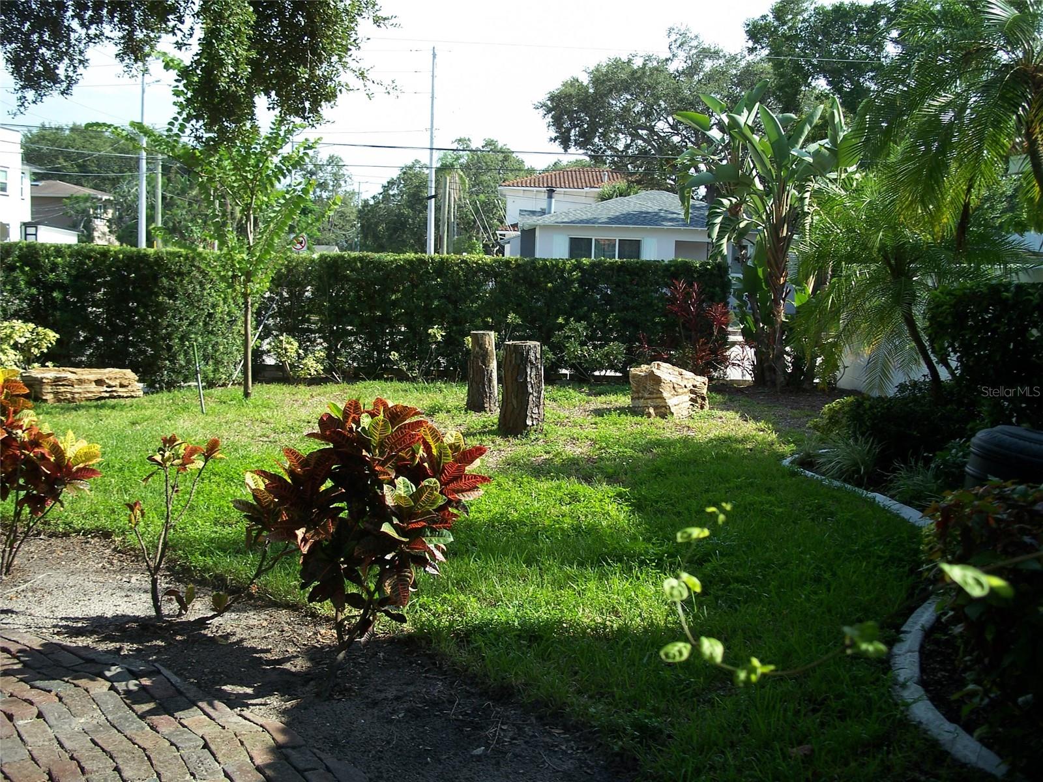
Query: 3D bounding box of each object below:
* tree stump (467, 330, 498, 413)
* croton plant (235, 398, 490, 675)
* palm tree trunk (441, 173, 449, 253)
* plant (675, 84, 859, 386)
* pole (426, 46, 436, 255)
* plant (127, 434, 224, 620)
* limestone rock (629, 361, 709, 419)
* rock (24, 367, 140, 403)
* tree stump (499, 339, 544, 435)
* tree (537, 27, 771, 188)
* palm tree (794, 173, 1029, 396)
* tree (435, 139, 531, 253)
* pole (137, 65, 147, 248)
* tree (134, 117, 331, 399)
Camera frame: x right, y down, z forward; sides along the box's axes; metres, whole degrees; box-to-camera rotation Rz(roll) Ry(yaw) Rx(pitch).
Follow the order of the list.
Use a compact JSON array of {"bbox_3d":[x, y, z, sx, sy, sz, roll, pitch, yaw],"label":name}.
[{"bbox_3d":[-0.412,-0.220,11.757,0.310,0.824,0.310,2,7,0],"label":"tree stump"},{"bbox_3d":[-0.589,0.558,4.135,0.946,1.074,0.850,2,7,0],"label":"croton plant"},{"bbox_3d":[-3.396,-7.060,49.690,0.363,5.227,0.350,2,7,0],"label":"palm tree trunk"},{"bbox_3d":[3.171,-1.982,14.391,2.377,3.919,2.000,2,7,0],"label":"plant"},{"bbox_3d":[-4.036,-9.817,50.367,0.340,11.233,0.340,1,6,0],"label":"pole"},{"bbox_3d":[-1.547,0.612,4.983,0.430,0.825,0.400,1,6,0],"label":"plant"},{"bbox_3d":[1.583,-0.046,11.963,0.848,0.548,0.650,2,7,0],"label":"limestone rock"},{"bbox_3d":[-4.879,-0.088,12.484,1.220,0.360,0.650,-1,7,-20],"label":"rock"},{"bbox_3d":[-0.001,-0.033,10.833,0.430,0.876,0.430,1,6,0],"label":"tree stump"},{"bbox_3d":[6.903,-10.897,54.264,12.200,13.075,11.500,1,6,0],"label":"tree"},{"bbox_3d":[4.217,-1.019,12.044,2.544,2.629,2.400,2,7,0],"label":"palm tree"},{"bbox_3d":[-2.091,-9.835,61.525,5.306,8.010,5.500,2,7,0],"label":"tree"},{"bbox_3d":[-17.172,-9.966,50.389,0.340,10.841,0.340,1,6,0],"label":"pole"},{"bbox_3d":[-3.231,-1.514,12.884,2.200,3.190,2.100,1,6,0],"label":"tree"}]

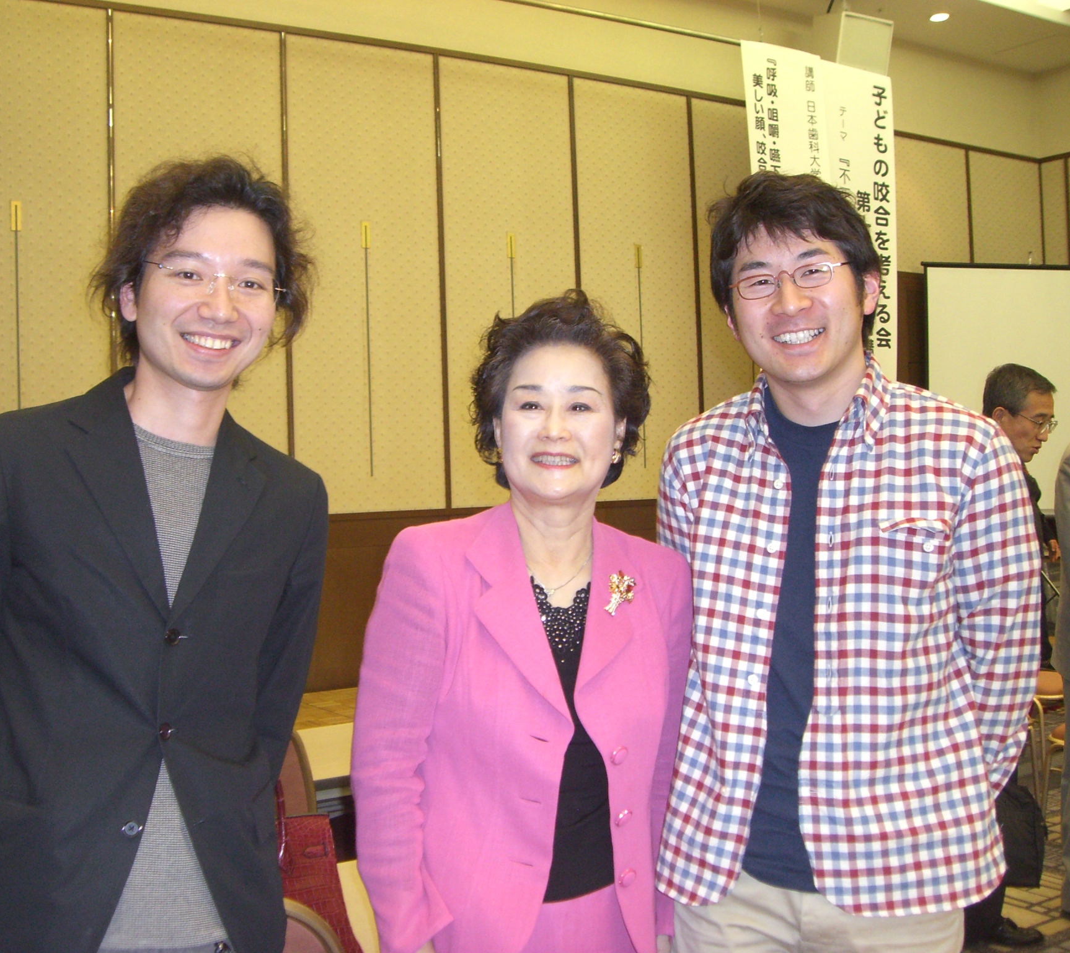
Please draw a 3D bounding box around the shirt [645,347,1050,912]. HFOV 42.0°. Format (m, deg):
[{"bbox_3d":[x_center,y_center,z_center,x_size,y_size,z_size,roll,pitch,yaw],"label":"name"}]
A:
[{"bbox_3d":[0.378,0.192,1.720,0.490,0.680,0.300,-2,-1,26],"label":"shirt"}]

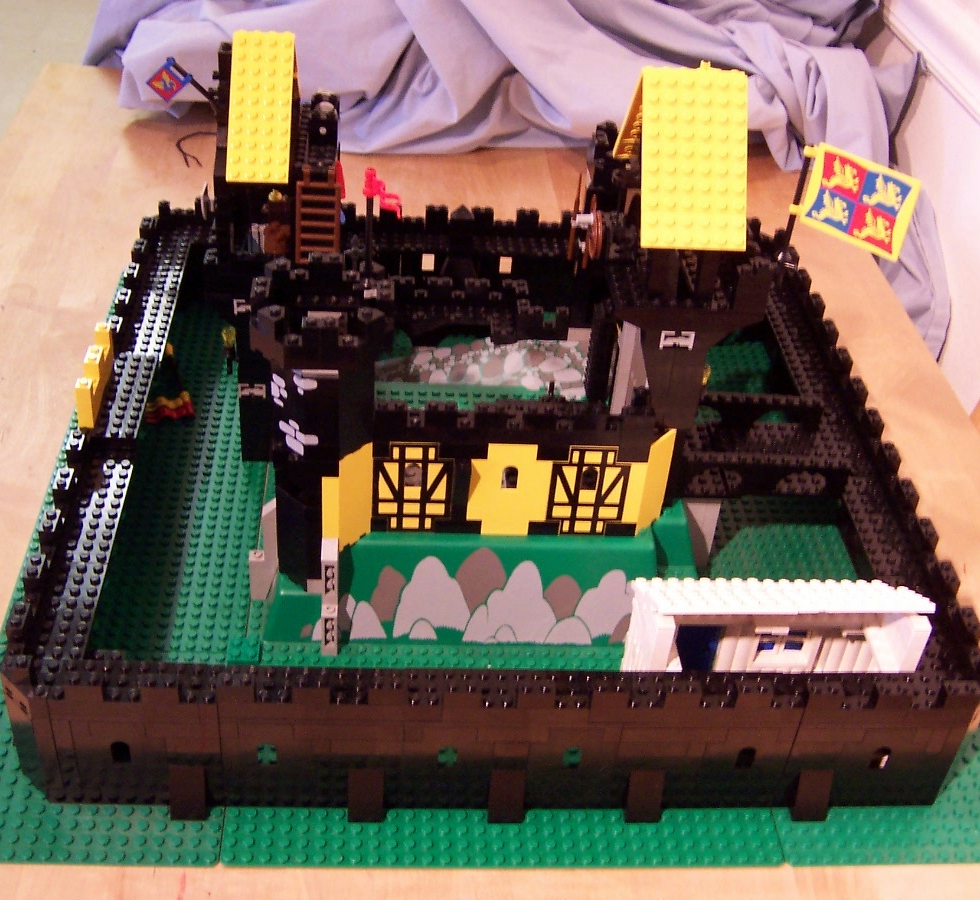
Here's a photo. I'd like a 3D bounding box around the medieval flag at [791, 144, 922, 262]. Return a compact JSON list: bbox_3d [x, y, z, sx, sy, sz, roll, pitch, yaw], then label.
[{"bbox_3d":[0.225,-0.155,0.773,0.076,0.056,0.005,31,45,28],"label":"medieval flag"}]

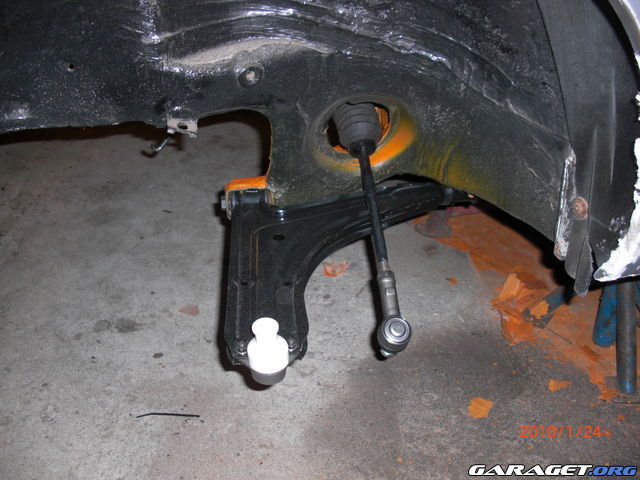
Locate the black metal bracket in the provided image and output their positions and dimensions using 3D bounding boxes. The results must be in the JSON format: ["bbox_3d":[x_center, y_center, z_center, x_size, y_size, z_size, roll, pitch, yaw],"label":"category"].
[{"bbox_3d":[0.052,0.021,0.852,0.350,0.060,0.345,-3,34,-4],"label":"black metal bracket"}]

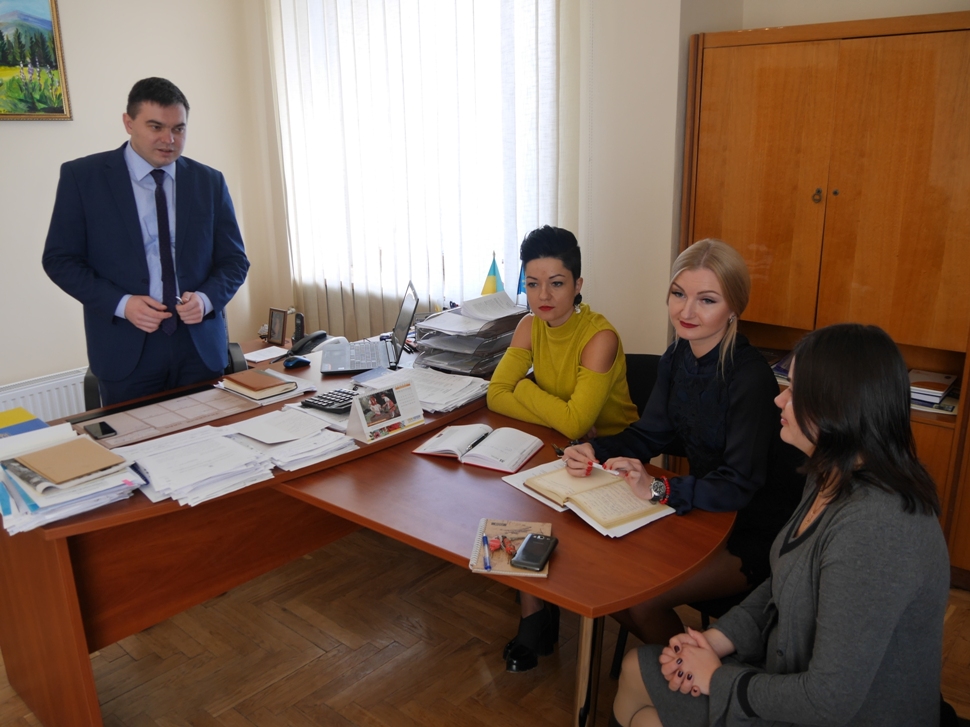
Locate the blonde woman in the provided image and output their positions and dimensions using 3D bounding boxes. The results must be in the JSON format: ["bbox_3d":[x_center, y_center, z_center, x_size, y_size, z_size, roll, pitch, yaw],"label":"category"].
[{"bbox_3d":[0.501,0.366,1.835,0.570,1.280,0.470,-10,18,-32],"label":"blonde woman"}]

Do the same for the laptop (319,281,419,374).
[{"bbox_3d":[-0.413,-0.128,2.791,0.332,0.257,0.388,-3,15,-9],"label":"laptop"}]

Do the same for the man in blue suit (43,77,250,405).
[{"bbox_3d":[-1.068,-0.035,2.573,0.620,1.717,0.400,-13,19,-37],"label":"man in blue suit"}]

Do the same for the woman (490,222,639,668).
[{"bbox_3d":[0.220,0.238,2.311,0.460,1.290,0.560,11,19,37],"label":"woman"}]

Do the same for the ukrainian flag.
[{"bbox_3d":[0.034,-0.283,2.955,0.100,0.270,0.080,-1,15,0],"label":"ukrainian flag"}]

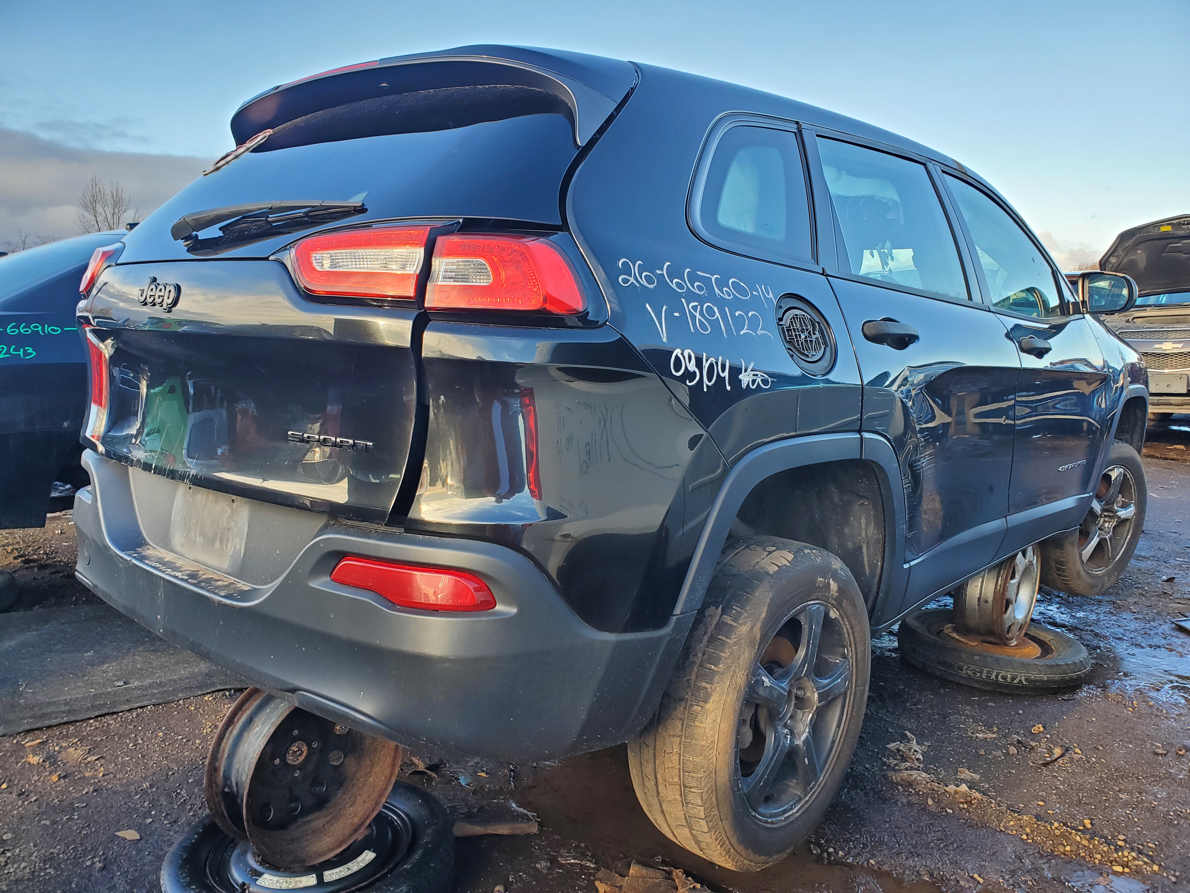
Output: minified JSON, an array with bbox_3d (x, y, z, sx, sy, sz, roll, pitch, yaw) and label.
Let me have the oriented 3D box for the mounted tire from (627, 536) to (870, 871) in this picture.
[{"bbox_3d":[0.369,0.565,2.006,0.230,0.700,0.700,7,10,42],"label":"mounted tire"}]

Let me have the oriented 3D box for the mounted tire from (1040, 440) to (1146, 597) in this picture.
[{"bbox_3d":[2.190,0.310,3.985,0.700,0.700,0.225,-4,9,-35],"label":"mounted tire"}]

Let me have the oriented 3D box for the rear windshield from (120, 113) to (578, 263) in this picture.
[{"bbox_3d":[-0.670,-0.485,1.837,1.420,0.370,0.150,9,-28,42],"label":"rear windshield"}]

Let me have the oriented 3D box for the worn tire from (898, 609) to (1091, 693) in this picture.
[{"bbox_3d":[1.455,0.738,3.280,0.640,0.115,0.640,1,8,0],"label":"worn tire"}]

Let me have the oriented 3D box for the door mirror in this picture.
[{"bbox_3d":[1.700,-0.515,2.994,0.220,0.160,0.150,9,11,42],"label":"door mirror"}]

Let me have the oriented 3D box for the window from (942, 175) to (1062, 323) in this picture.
[{"bbox_3d":[1.308,-0.602,2.799,0.070,0.400,0.820,-20,-9,42],"label":"window"}]

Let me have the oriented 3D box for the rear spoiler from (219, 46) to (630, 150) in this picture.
[{"bbox_3d":[-0.478,-0.728,2.006,1.400,0.270,0.320,9,11,42],"label":"rear spoiler"}]

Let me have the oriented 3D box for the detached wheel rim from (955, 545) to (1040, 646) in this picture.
[{"bbox_3d":[1.469,0.508,3.263,0.180,0.400,0.400,10,12,40],"label":"detached wheel rim"}]

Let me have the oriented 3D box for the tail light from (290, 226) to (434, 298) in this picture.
[{"bbox_3d":[-0.364,-0.288,1.422,0.360,0.130,0.110,8,11,36],"label":"tail light"}]

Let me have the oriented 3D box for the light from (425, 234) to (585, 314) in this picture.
[{"bbox_3d":[-0.129,-0.253,1.298,0.220,0.135,0.180,7,10,33],"label":"light"}]

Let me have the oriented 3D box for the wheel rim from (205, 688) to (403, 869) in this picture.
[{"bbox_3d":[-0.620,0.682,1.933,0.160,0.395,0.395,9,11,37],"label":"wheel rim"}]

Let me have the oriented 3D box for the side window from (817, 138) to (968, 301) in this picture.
[{"bbox_3d":[0.718,-0.544,2.162,0.070,0.390,0.730,-20,-9,42],"label":"side window"}]

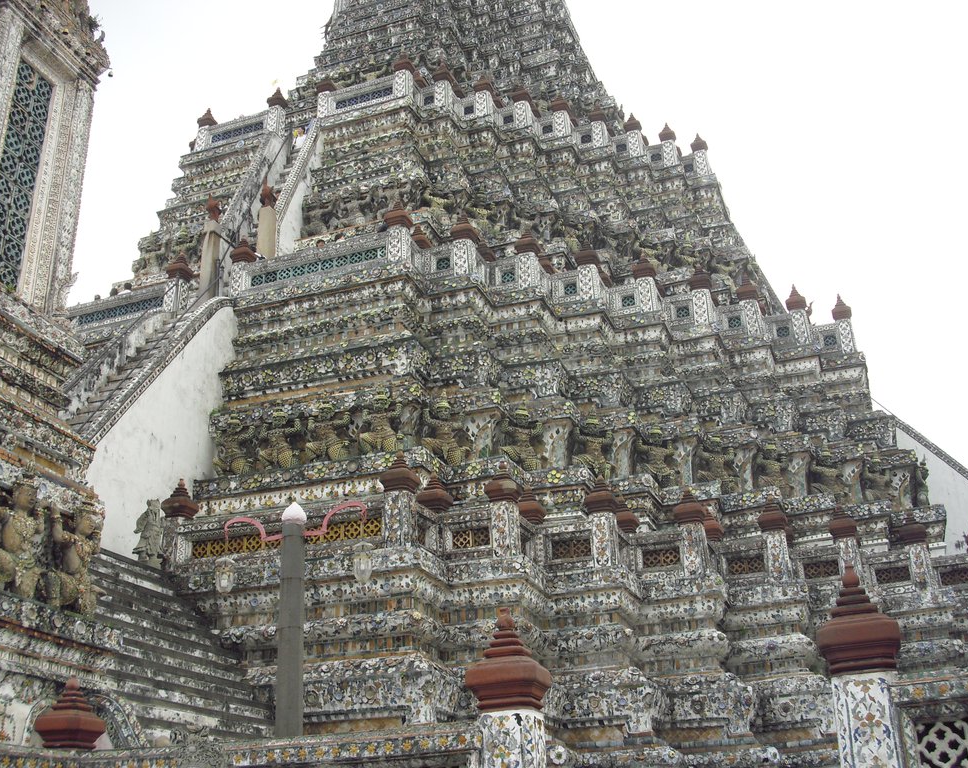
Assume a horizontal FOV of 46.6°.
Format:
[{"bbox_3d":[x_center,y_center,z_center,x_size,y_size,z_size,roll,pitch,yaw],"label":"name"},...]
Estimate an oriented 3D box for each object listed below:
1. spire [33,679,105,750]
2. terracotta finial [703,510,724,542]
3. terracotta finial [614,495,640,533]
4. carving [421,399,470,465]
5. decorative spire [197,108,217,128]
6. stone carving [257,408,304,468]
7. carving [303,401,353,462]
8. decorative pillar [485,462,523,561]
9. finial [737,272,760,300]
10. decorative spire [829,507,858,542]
[{"bbox_3d":[-3.558,2.837,9.717,0.440,0.580,0.440,-10,-25,17],"label":"spire"},{"bbox_3d":[4.006,2.522,20.150,0.450,0.620,0.450,-10,-25,17],"label":"terracotta finial"},{"bbox_3d":[2.425,2.264,19.510,0.444,0.612,0.444,-10,-25,19],"label":"terracotta finial"},{"bbox_3d":[-0.704,0.869,20.566,0.804,1.224,0.432,-10,-25,19],"label":"carving"},{"bbox_3d":[-7.370,-7.116,29.986,0.430,0.600,0.430,-10,-25,17],"label":"decorative spire"},{"bbox_3d":[-4.007,1.066,22.139,0.860,1.360,0.450,-10,-25,19],"label":"stone carving"},{"bbox_3d":[-2.824,0.839,20.283,0.804,1.164,0.432,-10,-25,19],"label":"carving"},{"bbox_3d":[0.339,2.133,18.957,0.500,1.747,0.500,-10,-25,19],"label":"decorative pillar"},{"bbox_3d":[6.057,-2.231,25.995,0.480,0.624,0.480,-10,-25,19],"label":"finial"},{"bbox_3d":[6.896,2.684,21.573,0.500,0.701,0.500,-10,-25,19],"label":"decorative spire"}]

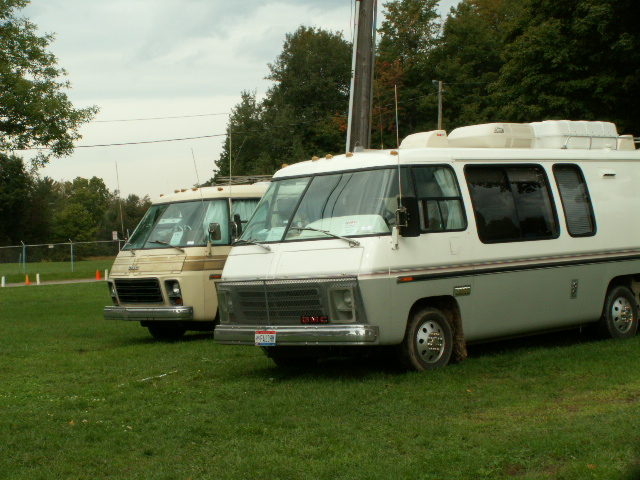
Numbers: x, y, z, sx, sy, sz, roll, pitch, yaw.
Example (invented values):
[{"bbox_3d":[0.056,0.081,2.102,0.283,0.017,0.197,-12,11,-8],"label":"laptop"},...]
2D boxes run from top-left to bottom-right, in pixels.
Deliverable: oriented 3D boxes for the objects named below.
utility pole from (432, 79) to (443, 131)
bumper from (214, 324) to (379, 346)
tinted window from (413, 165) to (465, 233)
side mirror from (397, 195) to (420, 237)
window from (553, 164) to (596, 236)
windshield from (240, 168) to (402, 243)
[{"bbox_3d":[6.120,-3.190,61.980,0.350,9.600,0.280,-2,0,0],"label":"utility pole"},{"bbox_3d":[-0.392,0.989,12.956,0.460,0.210,2.270,-3,-1,-45],"label":"bumper"},{"bbox_3d":[1.256,-0.444,13.054,0.760,0.720,0.070,-3,-5,-45],"label":"tinted window"},{"bbox_3d":[0.897,-0.231,12.425,0.200,0.410,0.090,-4,0,23],"label":"side mirror"},{"bbox_3d":[3.045,-0.479,14.808,0.690,0.870,0.070,-3,-5,-45],"label":"window"},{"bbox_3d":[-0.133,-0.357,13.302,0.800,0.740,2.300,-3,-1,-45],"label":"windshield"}]

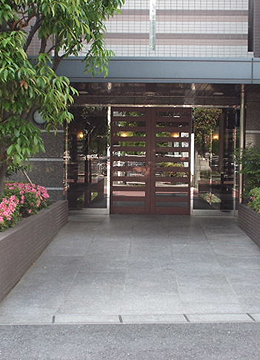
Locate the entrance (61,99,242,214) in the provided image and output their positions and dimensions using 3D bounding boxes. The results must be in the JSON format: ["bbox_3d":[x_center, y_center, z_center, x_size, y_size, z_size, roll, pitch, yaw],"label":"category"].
[{"bbox_3d":[0.448,-0.442,12.150,3.460,2.240,0.300,1,2,2],"label":"entrance"}]

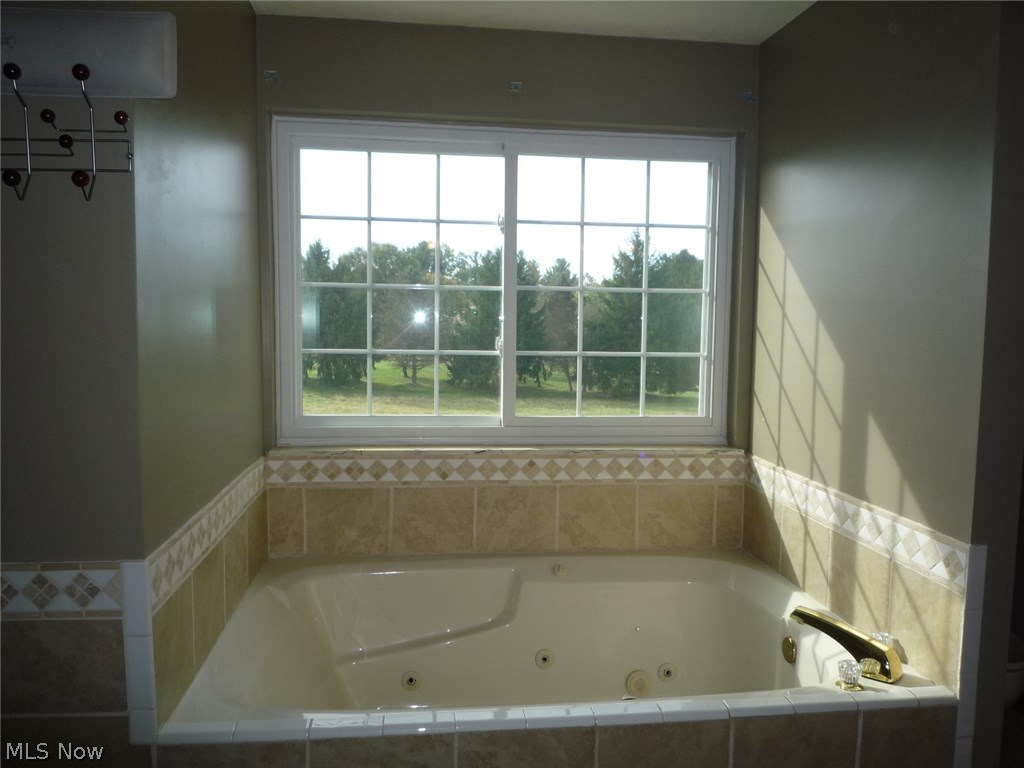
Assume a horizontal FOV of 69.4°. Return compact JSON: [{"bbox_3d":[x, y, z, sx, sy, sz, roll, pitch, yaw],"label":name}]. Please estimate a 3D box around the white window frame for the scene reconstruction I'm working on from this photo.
[{"bbox_3d":[-0.005,-0.362,2.839,1.742,1.200,0.080,0,4,-7],"label":"white window frame"}]

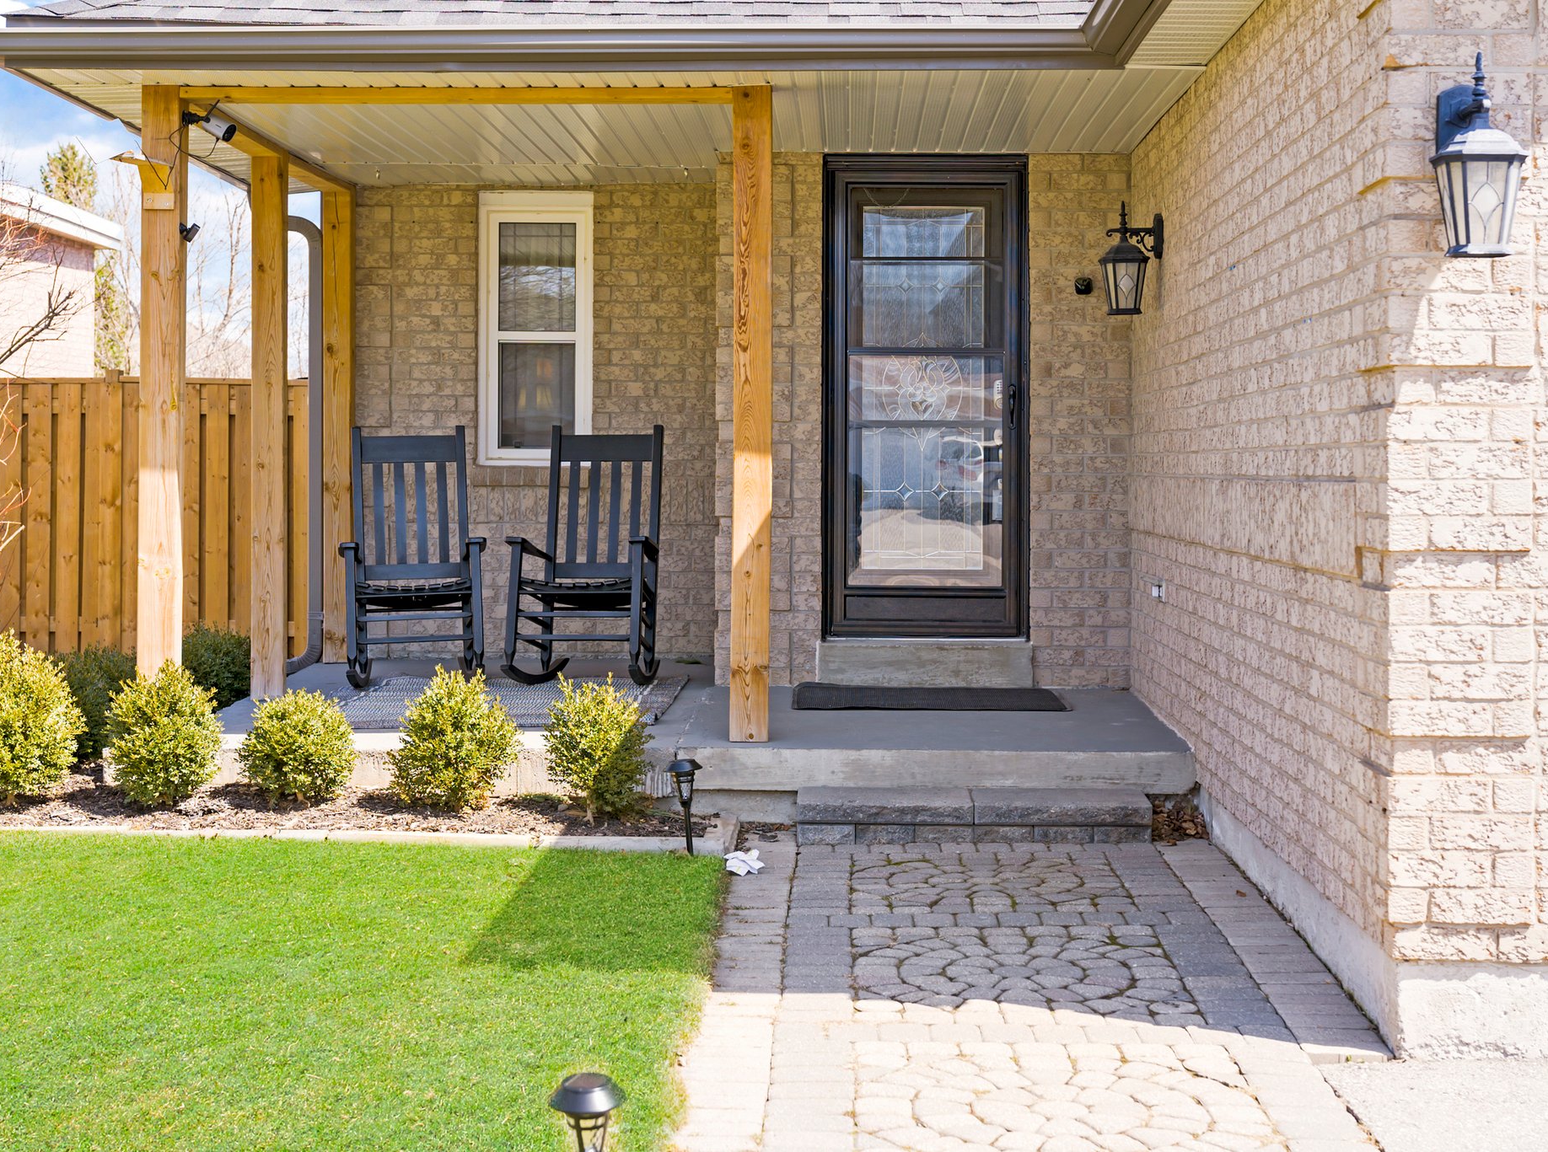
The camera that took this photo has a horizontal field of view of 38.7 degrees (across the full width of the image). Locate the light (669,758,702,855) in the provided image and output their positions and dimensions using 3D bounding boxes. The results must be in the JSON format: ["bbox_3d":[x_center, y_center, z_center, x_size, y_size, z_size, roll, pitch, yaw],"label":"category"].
[{"bbox_3d":[-0.285,0.750,7.170,0.110,0.320,0.110,0,2,2],"label":"light"}]

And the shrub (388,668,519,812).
[{"bbox_3d":[-1.096,0.561,7.550,0.450,0.490,0.440,0,2,2],"label":"shrub"}]

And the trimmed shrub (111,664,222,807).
[{"bbox_3d":[-2.111,0.550,7.650,0.390,0.490,0.390,0,2,2],"label":"trimmed shrub"}]

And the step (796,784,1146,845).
[{"bbox_3d":[0.681,0.825,7.590,1.190,0.135,0.440,0,2,2],"label":"step"}]

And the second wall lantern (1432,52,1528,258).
[{"bbox_3d":[1.527,-0.910,4.780,0.205,0.440,0.275,0,2,2],"label":"second wall lantern"}]

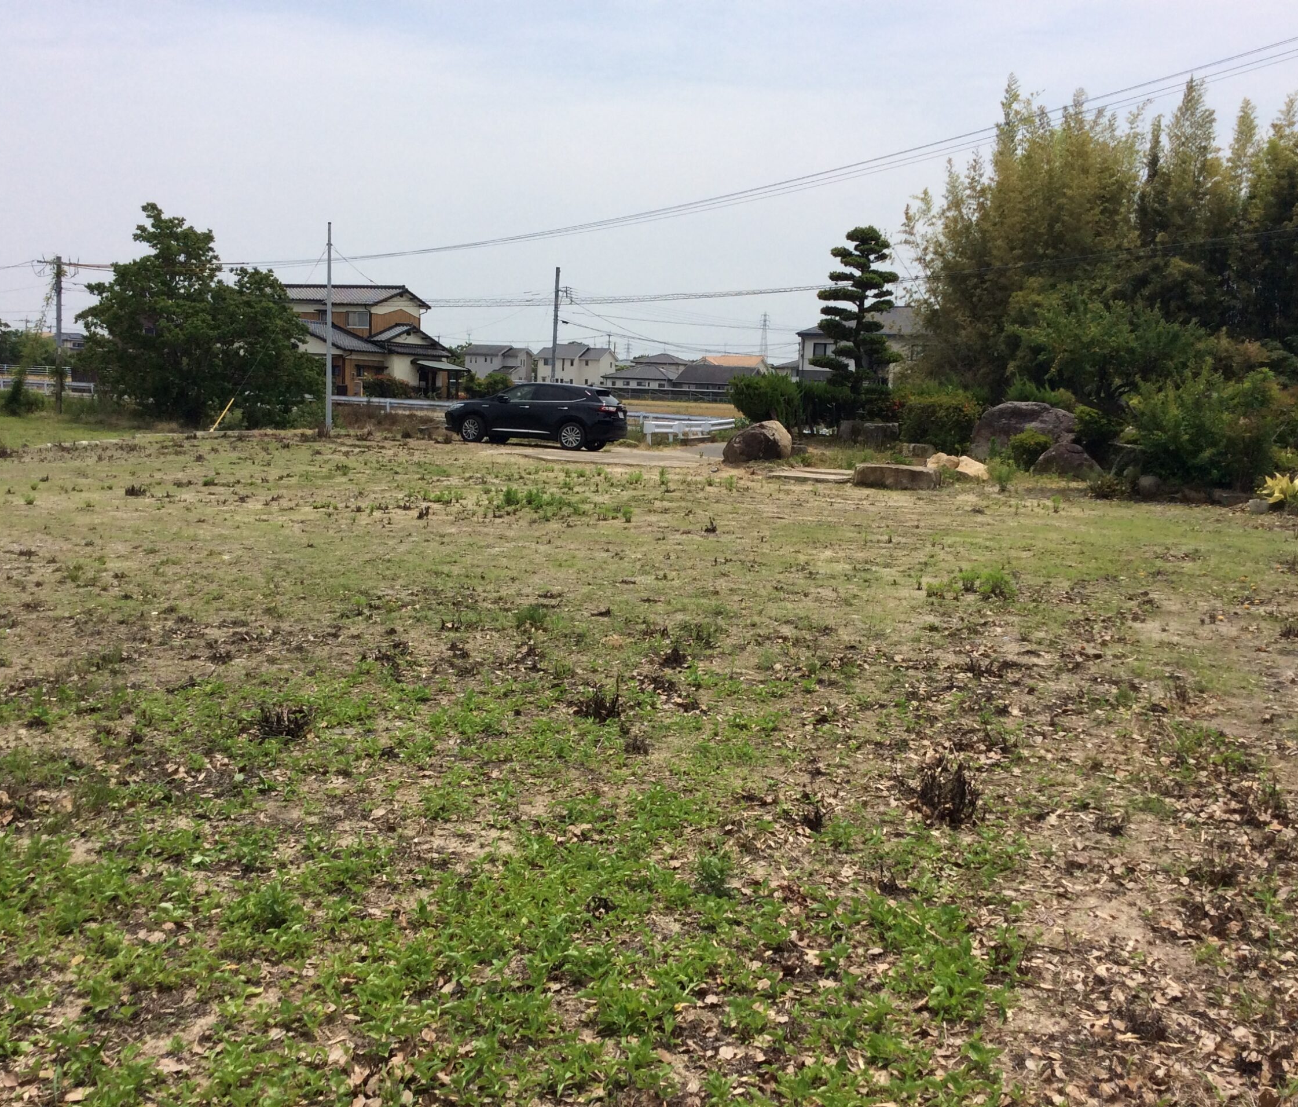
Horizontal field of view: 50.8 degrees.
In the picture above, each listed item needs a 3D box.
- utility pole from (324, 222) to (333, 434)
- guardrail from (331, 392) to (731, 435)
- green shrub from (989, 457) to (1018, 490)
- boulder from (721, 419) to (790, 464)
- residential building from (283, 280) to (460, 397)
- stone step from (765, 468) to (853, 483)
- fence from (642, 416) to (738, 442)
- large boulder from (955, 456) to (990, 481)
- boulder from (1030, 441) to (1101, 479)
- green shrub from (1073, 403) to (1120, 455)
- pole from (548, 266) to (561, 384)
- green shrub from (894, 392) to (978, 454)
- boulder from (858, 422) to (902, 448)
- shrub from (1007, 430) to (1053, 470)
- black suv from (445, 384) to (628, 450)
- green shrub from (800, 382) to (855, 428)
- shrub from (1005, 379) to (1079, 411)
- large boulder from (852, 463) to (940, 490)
[{"bbox_3d":[-9.068,-6.428,38.800,0.150,6.026,0.150,2,7,0],"label":"utility pole"},{"bbox_3d":[-4.971,-5.233,51.747,18.000,0.850,0.350,5,8,28],"label":"guardrail"},{"bbox_3d":[6.527,-1.472,25.200,0.530,0.618,0.480,4,7,14],"label":"green shrub"},{"bbox_3d":[2.422,-2.499,30.600,1.500,0.980,1.150,3,7,11],"label":"boulder"},{"bbox_3d":[-18.794,-13.597,89.000,9.500,7.700,10.500,8,9,41],"label":"residential building"},{"bbox_3d":[2.956,-1.448,25.211,1.400,0.120,1.200,4,7,20],"label":"stone step"},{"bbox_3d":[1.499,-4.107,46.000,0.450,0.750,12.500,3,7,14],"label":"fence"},{"bbox_3d":[6.056,-1.593,25.600,0.650,0.470,0.500,3,7,11],"label":"large boulder"},{"bbox_3d":[7.972,-1.774,26.200,1.350,0.780,0.950,3,7,14],"label":"boulder"},{"bbox_3d":[9.160,-2.441,28.000,0.980,1.220,0.950,3,7,11],"label":"green shrub"},{"bbox_3d":[-5.980,-13.696,87.451,0.330,9.000,0.330,3,7,0],"label":"pole"},{"bbox_3d":[7.666,-3.502,36.300,2.250,1.690,1.700,4,7,12],"label":"green shrub"},{"bbox_3d":[6.248,-3.194,37.000,1.150,0.700,0.800,2,7,6],"label":"boulder"},{"bbox_3d":[8.620,-2.348,31.000,1.040,0.944,0.950,4,7,15],"label":"shrub"},{"bbox_3d":[-2.830,-3.550,35.050,4.720,1.680,1.840,5,7,18],"label":"black suv"},{"bbox_3d":[5.522,-4.586,42.500,1.800,1.600,1.600,2,7,0],"label":"green shrub"},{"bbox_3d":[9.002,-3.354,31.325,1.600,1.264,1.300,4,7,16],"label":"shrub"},{"bbox_3d":[4.194,-1.301,23.214,1.380,0.380,0.600,4,7,20],"label":"large boulder"}]

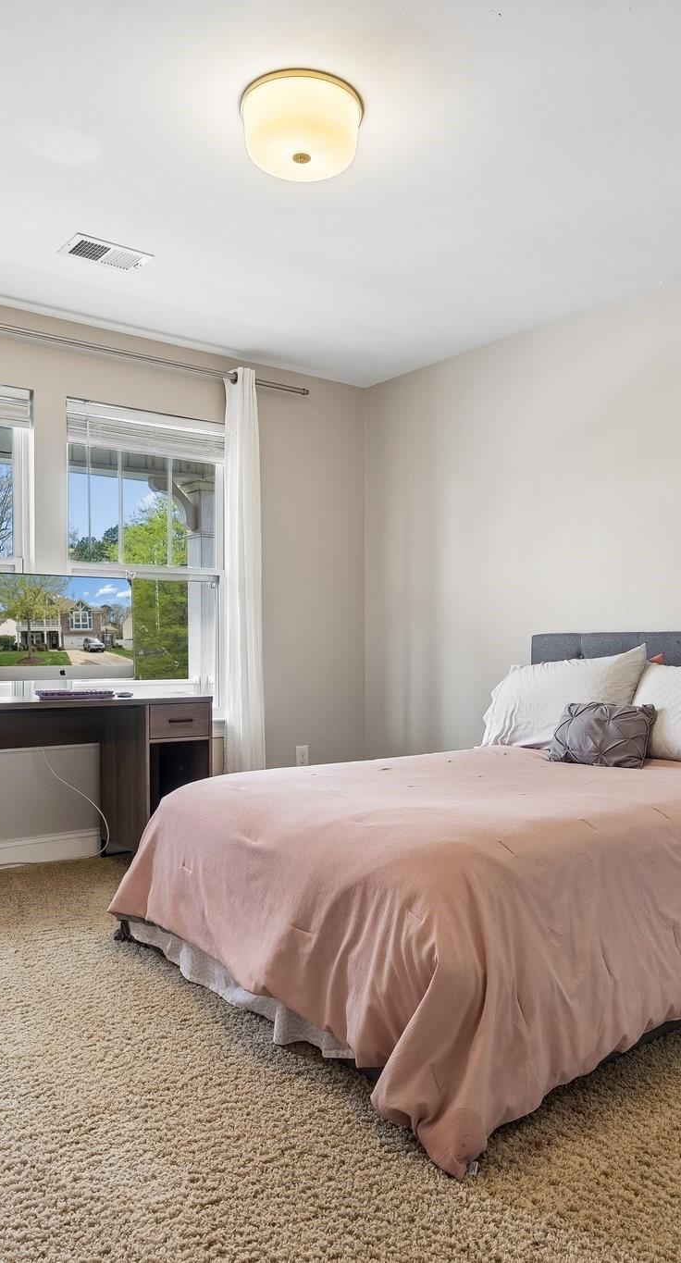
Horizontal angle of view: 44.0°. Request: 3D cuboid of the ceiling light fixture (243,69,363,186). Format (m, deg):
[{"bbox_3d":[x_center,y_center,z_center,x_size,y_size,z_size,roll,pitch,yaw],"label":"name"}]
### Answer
[{"bbox_3d":[-0.106,-1.375,2.318,0.344,0.148,0.344,0,0,0],"label":"ceiling light fixture"}]

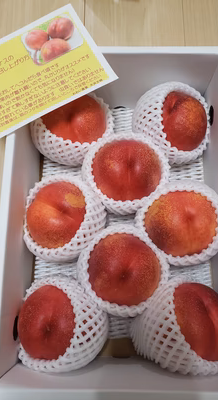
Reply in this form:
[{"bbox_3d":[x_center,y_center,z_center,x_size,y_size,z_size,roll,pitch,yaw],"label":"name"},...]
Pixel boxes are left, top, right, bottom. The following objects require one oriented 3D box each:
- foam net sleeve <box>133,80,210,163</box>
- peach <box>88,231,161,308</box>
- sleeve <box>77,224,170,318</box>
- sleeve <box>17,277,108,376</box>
[{"bbox_3d":[0.072,-0.090,0.353,0.089,0.082,0.089,7,93,-25],"label":"foam net sleeve"},{"bbox_3d":[0.015,0.073,0.308,0.082,0.076,0.082,0,74,0],"label":"peach"},{"bbox_3d":[0.015,0.074,0.310,0.092,0.081,0.092,0,74,0],"label":"sleeve"},{"bbox_3d":[-0.046,0.124,0.302,0.089,0.083,0.089,-8,64,29],"label":"sleeve"}]

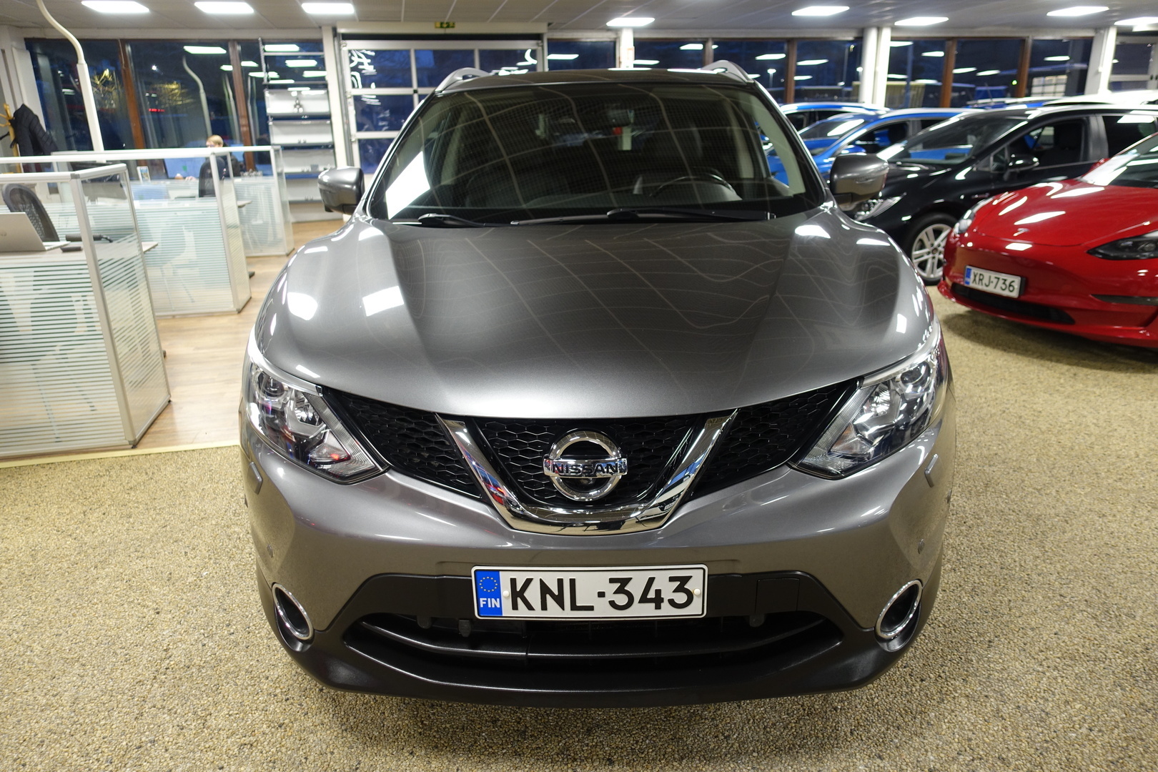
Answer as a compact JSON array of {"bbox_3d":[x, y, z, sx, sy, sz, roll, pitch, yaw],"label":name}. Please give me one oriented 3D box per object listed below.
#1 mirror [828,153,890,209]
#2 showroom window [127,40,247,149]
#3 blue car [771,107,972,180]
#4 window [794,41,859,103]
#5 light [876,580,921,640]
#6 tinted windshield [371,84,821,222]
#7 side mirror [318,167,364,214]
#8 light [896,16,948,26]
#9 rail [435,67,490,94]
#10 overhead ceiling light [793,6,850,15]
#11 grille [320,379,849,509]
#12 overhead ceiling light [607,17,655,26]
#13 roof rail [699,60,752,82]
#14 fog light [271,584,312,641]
[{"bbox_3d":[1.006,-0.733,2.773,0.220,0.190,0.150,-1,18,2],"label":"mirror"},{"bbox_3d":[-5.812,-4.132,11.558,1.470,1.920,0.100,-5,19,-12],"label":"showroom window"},{"bbox_3d":[3.600,-2.824,10.019,4.350,1.500,1.800,-5,19,-12],"label":"blue car"},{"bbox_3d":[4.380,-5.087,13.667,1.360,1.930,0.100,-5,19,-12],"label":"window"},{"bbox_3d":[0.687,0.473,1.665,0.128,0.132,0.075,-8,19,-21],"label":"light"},{"bbox_3d":[0.053,-0.815,2.721,1.460,0.090,0.890,-1,49,2],"label":"tinted windshield"},{"bbox_3d":[-0.861,-0.717,2.830,0.200,0.170,0.140,-1,19,2],"label":"side mirror"},{"bbox_3d":[5.478,-5.823,12.334,0.600,0.060,0.620,-5,18,-12],"label":"light"},{"bbox_3d":[-0.485,-1.464,3.810,0.070,0.120,1.700,-1,18,2],"label":"rail"},{"bbox_3d":[3.356,-5.236,10.741,0.600,0.060,0.600,-5,19,-12],"label":"overhead ceiling light"},{"bbox_3d":[0.019,0.109,1.505,1.070,0.190,0.200,-1,18,2],"label":"grille"},{"bbox_3d":[0.755,-5.396,11.398,0.600,0.060,0.600,-5,19,-12],"label":"overhead ceiling light"},{"bbox_3d":[0.637,-1.495,3.722,0.080,0.120,1.650,-1,19,2],"label":"roof rail"},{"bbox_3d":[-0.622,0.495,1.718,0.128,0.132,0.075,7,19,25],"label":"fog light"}]

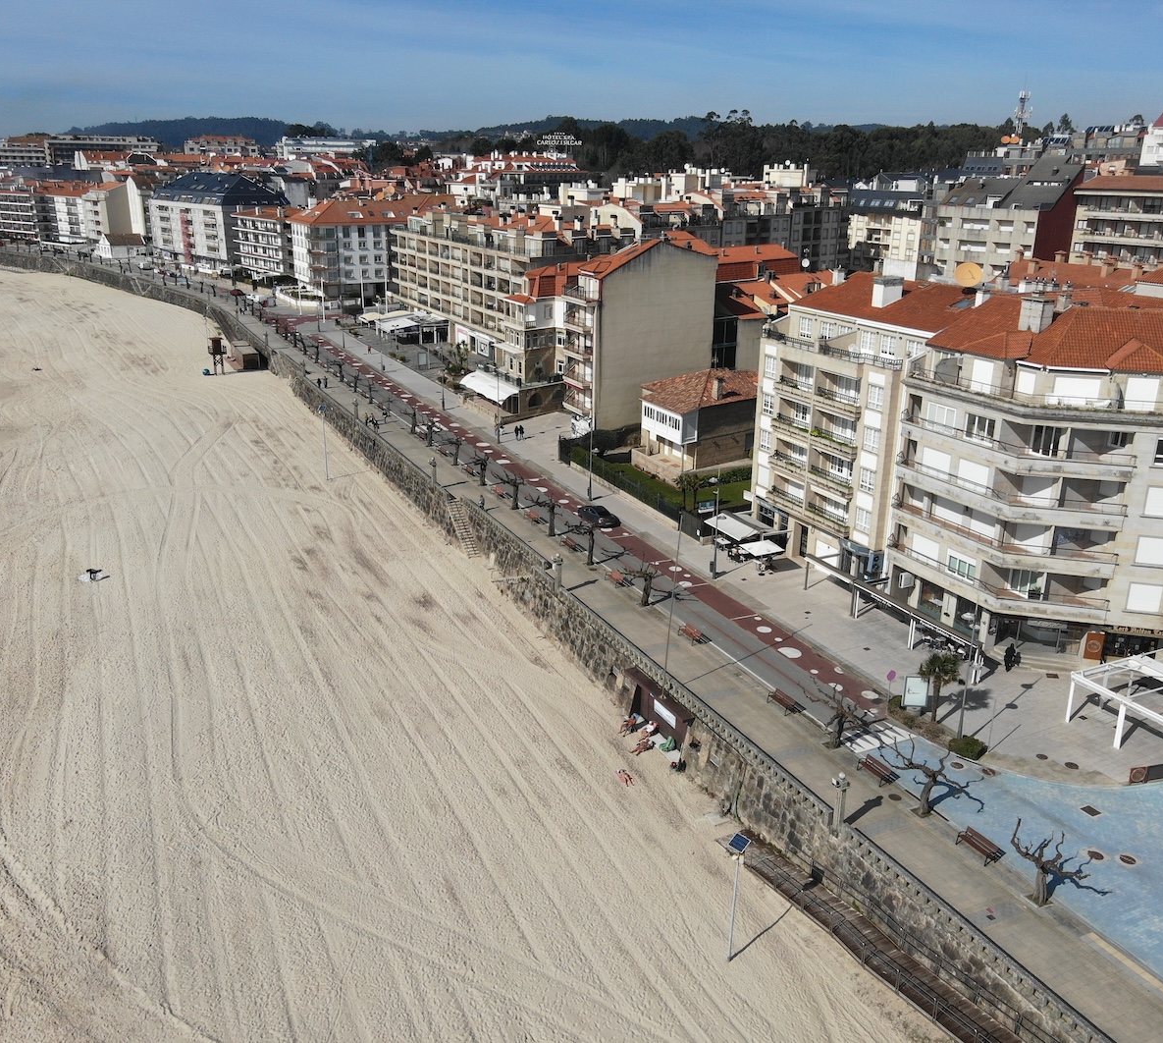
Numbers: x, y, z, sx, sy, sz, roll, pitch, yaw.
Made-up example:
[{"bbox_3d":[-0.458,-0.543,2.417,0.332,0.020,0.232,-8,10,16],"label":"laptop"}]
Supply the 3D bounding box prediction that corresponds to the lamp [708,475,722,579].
[{"bbox_3d":[9.660,0.407,70.072,0.900,8.132,0.600,-11,23,-27],"label":"lamp"}]

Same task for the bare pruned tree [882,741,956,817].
[{"bbox_3d":[15.292,11.747,44.089,2.500,3.300,3.300,-9,22,-26],"label":"bare pruned tree"}]

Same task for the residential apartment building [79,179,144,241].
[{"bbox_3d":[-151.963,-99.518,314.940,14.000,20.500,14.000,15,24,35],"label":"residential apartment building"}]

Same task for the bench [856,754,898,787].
[{"bbox_3d":[14.840,12.471,48.612,0.650,0.750,1.700,-11,23,-27],"label":"bench"}]

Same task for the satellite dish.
[{"bbox_3d":[26.821,-17.084,66.748,1.950,1.700,1.000,8,21,20],"label":"satellite dish"}]

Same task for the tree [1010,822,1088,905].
[{"bbox_3d":[19.452,14.277,39.780,3.100,3.700,2.700,10,23,24],"label":"tree"}]

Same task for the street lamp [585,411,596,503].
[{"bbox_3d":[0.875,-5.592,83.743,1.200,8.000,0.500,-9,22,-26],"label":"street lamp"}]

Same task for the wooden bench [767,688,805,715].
[{"bbox_3d":[11.413,10.169,54.688,0.650,0.750,1.700,-11,23,-27],"label":"wooden bench"}]

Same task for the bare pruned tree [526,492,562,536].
[{"bbox_3d":[-3.017,-0.518,78.877,2.900,3.600,2.500,0,21,0],"label":"bare pruned tree"}]

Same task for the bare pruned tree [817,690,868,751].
[{"bbox_3d":[12.933,10.120,48.789,2.100,3.050,2.300,-9,22,-26],"label":"bare pruned tree"}]

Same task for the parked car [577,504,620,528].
[{"bbox_3d":[1.483,-0.894,82.930,1.800,1.450,4.300,-11,23,-27],"label":"parked car"}]

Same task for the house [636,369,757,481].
[{"bbox_3d":[12.360,-10.103,95.282,12.400,8.700,10.600,-9,22,-26],"label":"house"}]

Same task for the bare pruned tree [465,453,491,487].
[{"bbox_3d":[-10.269,-5.101,94.876,2.506,3.420,2.506,0,20,0],"label":"bare pruned tree"}]

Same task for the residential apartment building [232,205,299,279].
[{"bbox_3d":[-71.855,-66.186,232.215,12.500,17.000,24.000,-17,27,-38],"label":"residential apartment building"}]

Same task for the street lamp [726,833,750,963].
[{"bbox_3d":[6.827,16.557,42.237,0.800,6.937,0.950,-16,26,-37],"label":"street lamp"}]

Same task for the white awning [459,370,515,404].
[{"bbox_3d":[-11.101,-16.067,115.294,2.900,1.500,13.000,-9,22,-26],"label":"white awning"}]

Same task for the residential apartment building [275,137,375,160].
[{"bbox_3d":[-126.350,-184.088,476.000,46.000,13.000,13.000,-15,26,-35],"label":"residential apartment building"}]

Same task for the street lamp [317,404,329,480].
[{"bbox_3d":[-26.924,-8.157,101.168,0.800,8.049,0.950,-16,26,-37],"label":"street lamp"}]

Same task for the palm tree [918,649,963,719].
[{"bbox_3d":[19.671,9.224,52.629,2.300,4.000,2.300,7,22,19],"label":"palm tree"}]

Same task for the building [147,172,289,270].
[{"bbox_3d":[-103.292,-85.619,273.818,18.000,24.000,48.000,-17,26,-40],"label":"building"}]

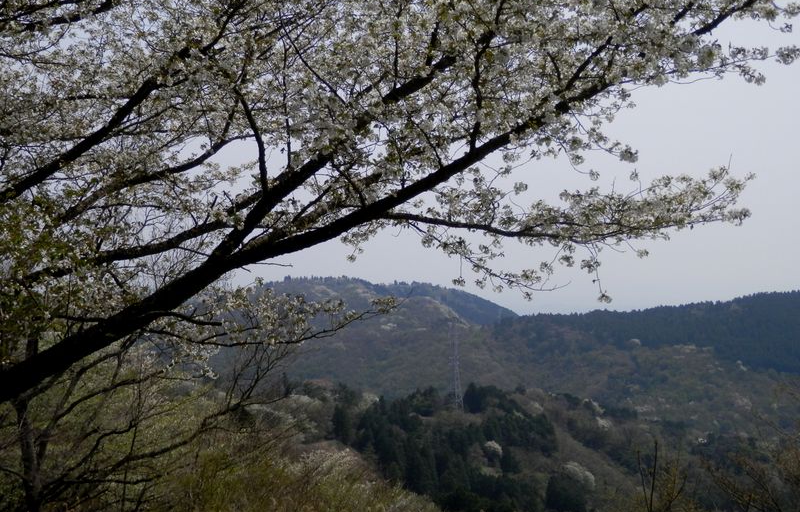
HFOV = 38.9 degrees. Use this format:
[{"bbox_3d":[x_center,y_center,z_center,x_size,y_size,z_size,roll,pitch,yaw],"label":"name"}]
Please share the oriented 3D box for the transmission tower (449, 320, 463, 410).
[{"bbox_3d":[26.210,51.390,530.000,5.800,42.000,3.800,-4,-2,7],"label":"transmission tower"}]

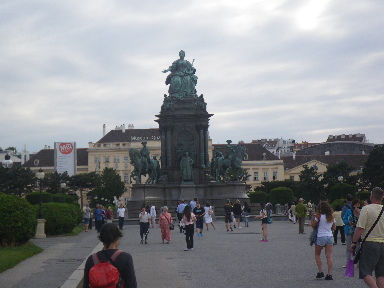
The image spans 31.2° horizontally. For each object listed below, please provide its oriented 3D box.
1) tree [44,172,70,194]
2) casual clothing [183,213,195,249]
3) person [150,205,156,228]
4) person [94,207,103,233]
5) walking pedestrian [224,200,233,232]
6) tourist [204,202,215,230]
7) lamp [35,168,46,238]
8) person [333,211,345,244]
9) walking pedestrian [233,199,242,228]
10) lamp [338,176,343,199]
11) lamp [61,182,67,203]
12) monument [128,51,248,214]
[{"bbox_3d":[-18.534,7.110,94.722,4.000,6.290,4.000,-1,-5,0],"label":"tree"},{"bbox_3d":[-0.138,3.157,25.565,0.500,1.470,0.380,0,-5,-18],"label":"casual clothing"},{"bbox_3d":[-2.634,4.969,47.300,0.480,1.657,0.360,1,-5,-18],"label":"person"},{"bbox_3d":[-5.614,4.497,41.300,0.400,1.700,0.480,1,-5,-22],"label":"person"},{"bbox_3d":[2.160,4.285,40.580,0.520,1.800,0.380,-2,-5,6],"label":"walking pedestrian"},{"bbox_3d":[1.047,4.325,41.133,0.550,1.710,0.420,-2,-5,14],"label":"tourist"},{"bbox_3d":[-7.843,3.087,35.654,0.600,3.600,0.600,-1,-5,-6],"label":"lamp"},{"bbox_3d":[5.484,3.131,25.694,0.500,1.270,0.340,-1,-5,0],"label":"person"},{"bbox_3d":[2.830,4.344,42.500,0.530,1.770,0.400,-3,-6,24],"label":"walking pedestrian"},{"bbox_3d":[11.847,4.362,54.667,0.550,3.750,0.550,-1,-5,0],"label":"lamp"},{"bbox_3d":[-10.368,4.918,55.667,0.550,3.750,0.550,-1,-5,0],"label":"lamp"},{"bbox_3d":[-0.566,-1.072,78.864,13.600,19.400,13.600,-1,-5,-3],"label":"monument"}]

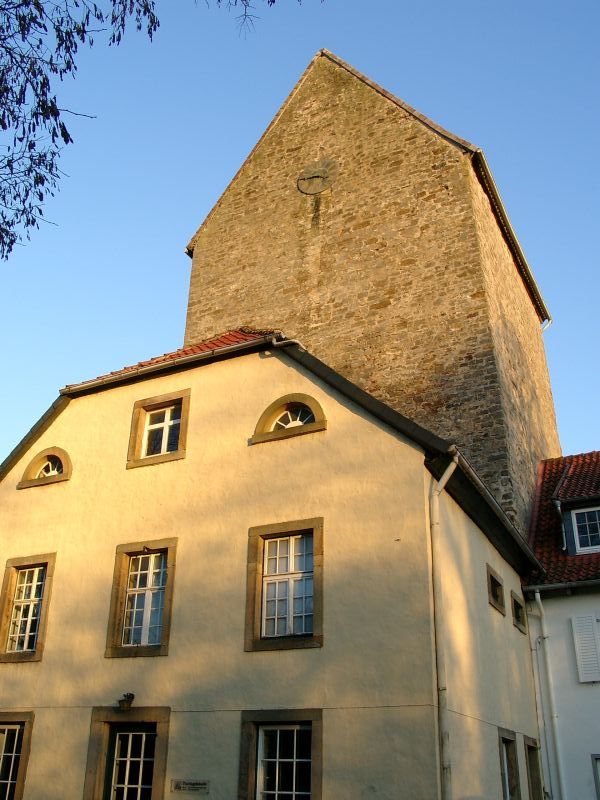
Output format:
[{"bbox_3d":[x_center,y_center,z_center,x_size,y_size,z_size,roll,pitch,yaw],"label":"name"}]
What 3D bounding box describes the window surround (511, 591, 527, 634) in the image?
[{"bbox_3d":[4.785,4.766,17.521,0.220,0.764,1.345,-11,-29,24],"label":"window surround"}]

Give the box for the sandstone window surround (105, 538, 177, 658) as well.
[{"bbox_3d":[-2.826,3.632,14.345,1.425,2.086,0.250,-12,-29,25],"label":"sandstone window surround"}]

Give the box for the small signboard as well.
[{"bbox_3d":[-1.724,6.069,12.325,0.724,0.180,0.025,-12,-29,25],"label":"small signboard"}]

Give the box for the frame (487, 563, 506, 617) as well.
[{"bbox_3d":[3.859,3.856,15.849,0.220,0.798,1.345,-11,-29,24],"label":"frame"}]

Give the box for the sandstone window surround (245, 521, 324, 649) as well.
[{"bbox_3d":[-0.208,3.091,13.091,1.436,2.092,0.250,-12,-29,25],"label":"sandstone window surround"}]

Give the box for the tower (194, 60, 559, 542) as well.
[{"bbox_3d":[3.054,0.787,29.134,11.357,27.647,10.910,-12,-29,25],"label":"tower"}]

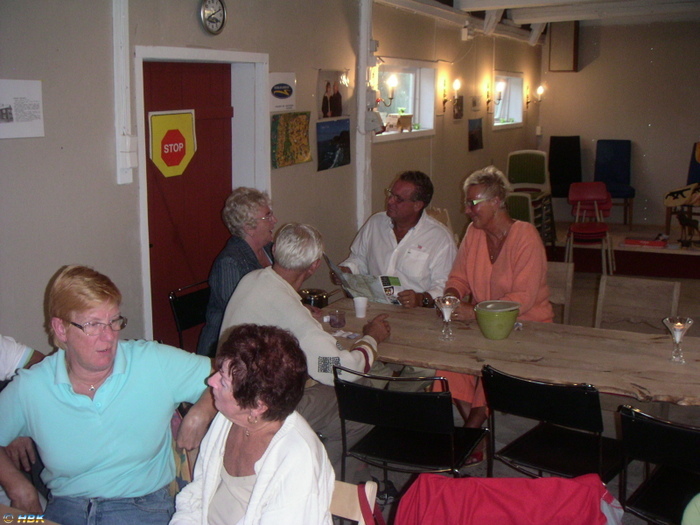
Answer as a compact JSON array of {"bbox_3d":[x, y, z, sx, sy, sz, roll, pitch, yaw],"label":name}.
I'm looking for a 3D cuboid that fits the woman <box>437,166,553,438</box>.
[{"bbox_3d":[0.638,0.277,3.568,0.550,1.390,0.750,9,15,35],"label":"woman"}]

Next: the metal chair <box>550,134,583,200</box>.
[{"bbox_3d":[2.501,-0.960,9.220,0.440,1.030,0.520,6,13,27],"label":"metal chair"}]

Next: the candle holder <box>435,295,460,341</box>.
[{"bbox_3d":[0.399,0.231,3.141,0.100,0.166,0.100,0,12,0],"label":"candle holder"}]

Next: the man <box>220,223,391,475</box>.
[{"bbox_3d":[-0.147,0.478,3.097,0.600,1.280,0.800,11,17,44],"label":"man"}]

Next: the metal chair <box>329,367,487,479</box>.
[{"bbox_3d":[0.252,0.724,2.900,0.450,0.800,0.540,6,13,27],"label":"metal chair"}]

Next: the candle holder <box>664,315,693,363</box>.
[{"bbox_3d":[1.254,0.298,2.922,0.112,0.165,0.112,0,12,0],"label":"candle holder"}]

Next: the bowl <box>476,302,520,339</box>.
[{"bbox_3d":[0.608,0.242,3.174,0.185,0.132,0.185,0,12,0],"label":"bowl"}]

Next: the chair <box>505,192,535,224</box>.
[{"bbox_3d":[1.427,-0.189,7.131,0.470,0.840,0.520,6,13,27],"label":"chair"}]

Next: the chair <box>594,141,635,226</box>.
[{"bbox_3d":[3.124,-0.932,9.130,0.460,1.030,0.550,3,13,18],"label":"chair"}]

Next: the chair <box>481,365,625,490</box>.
[{"bbox_3d":[0.812,0.751,2.884,0.450,0.820,0.500,9,15,37],"label":"chair"}]

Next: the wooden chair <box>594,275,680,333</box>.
[{"bbox_3d":[1.328,0.552,3.658,0.420,0.880,0.470,5,13,25],"label":"wooden chair"}]

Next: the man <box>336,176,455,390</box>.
[{"bbox_3d":[0.262,0.280,3.771,0.600,1.380,0.760,3,12,14],"label":"man"}]

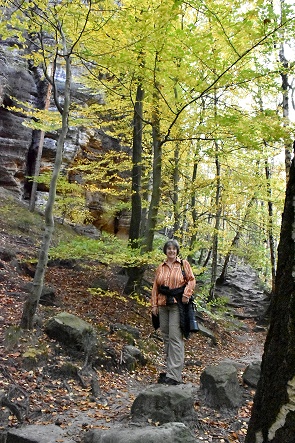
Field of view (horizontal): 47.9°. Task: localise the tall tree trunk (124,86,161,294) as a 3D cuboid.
[{"bbox_3d":[-0.130,-1.020,9.000,0.880,5.700,0.600,1,-10,0],"label":"tall tree trunk"}]

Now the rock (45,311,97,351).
[{"bbox_3d":[-1.250,1.790,5.400,0.680,0.470,0.520,-1,-10,11],"label":"rock"}]

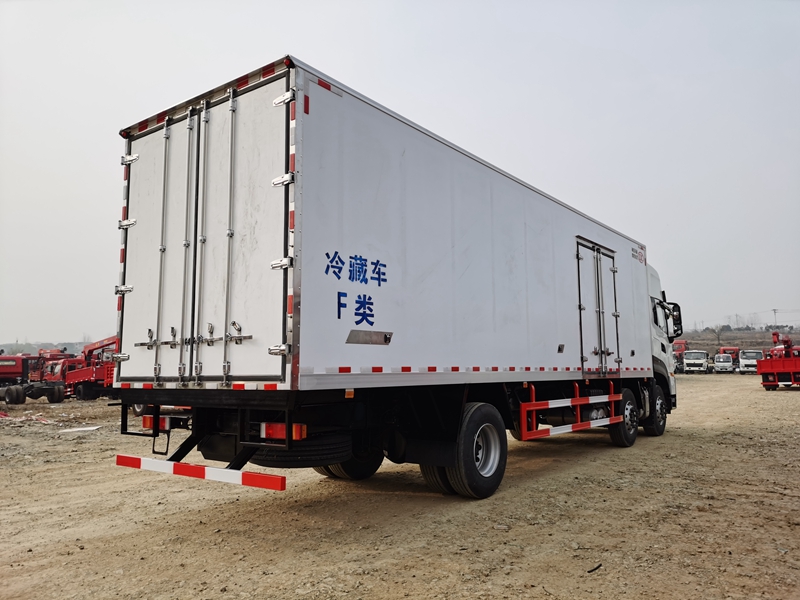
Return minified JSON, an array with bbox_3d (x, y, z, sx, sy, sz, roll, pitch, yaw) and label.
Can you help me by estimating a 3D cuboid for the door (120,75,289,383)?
[{"bbox_3d":[-1.827,-0.512,5.659,2.370,2.500,0.130,-5,-8,36],"label":"door"}]

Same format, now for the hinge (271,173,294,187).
[{"bbox_3d":[-0.939,-0.959,4.987,0.228,0.084,0.050,-5,-8,37],"label":"hinge"}]

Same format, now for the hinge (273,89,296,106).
[{"bbox_3d":[-0.944,-1.637,5.066,0.228,0.084,0.050,-5,-8,37],"label":"hinge"}]

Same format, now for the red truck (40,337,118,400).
[{"bbox_3d":[-19.514,4.425,41.261,2.350,4.150,7.300,-4,-7,28],"label":"red truck"}]

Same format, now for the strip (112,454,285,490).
[{"bbox_3d":[-1.833,1.492,5.467,2.395,0.100,0.048,-5,-8,37],"label":"strip"}]

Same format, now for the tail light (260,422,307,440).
[{"bbox_3d":[-0.956,1.072,5.142,0.480,0.135,0.090,-5,-8,36],"label":"tail light"}]

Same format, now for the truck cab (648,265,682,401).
[{"bbox_3d":[4.642,0.854,14.090,2.500,3.050,1.980,-5,-8,37],"label":"truck cab"}]

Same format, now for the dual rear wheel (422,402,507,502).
[{"bbox_3d":[0.774,1.750,7.350,0.630,1.060,1.060,-5,-8,36],"label":"dual rear wheel"}]

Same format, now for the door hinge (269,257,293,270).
[{"bbox_3d":[-0.935,-0.286,4.910,0.228,0.084,0.050,-5,-8,37],"label":"door hinge"}]

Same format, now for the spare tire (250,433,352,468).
[{"bbox_3d":[-1.031,1.528,6.489,1.055,0.285,1.055,-1,-6,0],"label":"spare tire"}]

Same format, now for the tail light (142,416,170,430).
[{"bbox_3d":[-2.413,1.235,6.272,0.480,0.120,0.070,-5,-8,37],"label":"tail light"}]

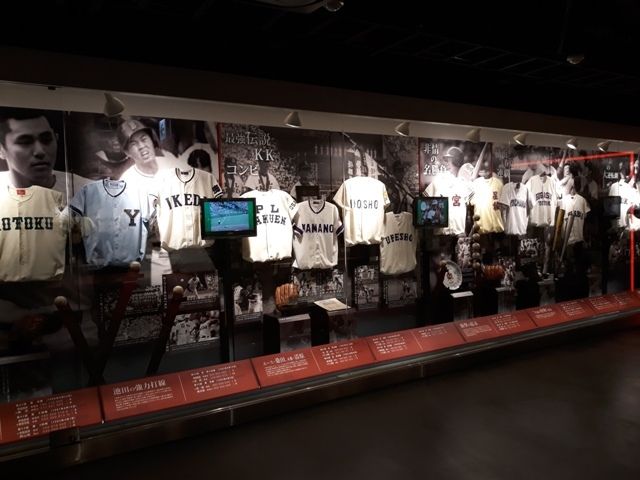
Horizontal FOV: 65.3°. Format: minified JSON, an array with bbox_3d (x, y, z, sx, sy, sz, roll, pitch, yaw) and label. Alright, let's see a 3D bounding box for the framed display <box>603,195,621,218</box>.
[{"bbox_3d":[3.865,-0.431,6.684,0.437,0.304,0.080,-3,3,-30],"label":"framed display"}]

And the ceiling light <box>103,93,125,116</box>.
[{"bbox_3d":[-1.399,-0.922,3.394,0.130,0.140,0.140,-3,3,-30],"label":"ceiling light"}]

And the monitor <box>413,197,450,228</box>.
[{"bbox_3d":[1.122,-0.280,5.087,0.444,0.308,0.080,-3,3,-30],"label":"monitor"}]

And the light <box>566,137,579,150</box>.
[{"bbox_3d":[3.006,-1.157,5.959,0.130,0.140,0.140,-3,3,-30],"label":"light"}]

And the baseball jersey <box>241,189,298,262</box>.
[{"bbox_3d":[-0.467,-0.122,4.272,0.575,0.620,0.180,-3,3,-30],"label":"baseball jersey"}]

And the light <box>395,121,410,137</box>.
[{"bbox_3d":[0.766,-1.033,4.655,0.130,0.140,0.140,-3,3,-30],"label":"light"}]

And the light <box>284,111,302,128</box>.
[{"bbox_3d":[-0.224,-0.986,4.079,0.130,0.140,0.140,-2,3,0],"label":"light"}]

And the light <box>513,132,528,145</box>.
[{"bbox_3d":[2.202,-1.109,5.491,0.130,0.140,0.140,-3,3,-30],"label":"light"}]

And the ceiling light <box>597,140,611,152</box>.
[{"bbox_3d":[3.580,-1.179,6.293,0.130,0.140,0.140,-3,3,-30],"label":"ceiling light"}]

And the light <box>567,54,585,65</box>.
[{"bbox_3d":[1.961,-1.385,3.831,0.125,0.095,0.125,-3,3,-30],"label":"light"}]

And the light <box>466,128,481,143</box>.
[{"bbox_3d":[1.580,-1.079,5.129,0.130,0.140,0.140,-3,3,-30],"label":"light"}]

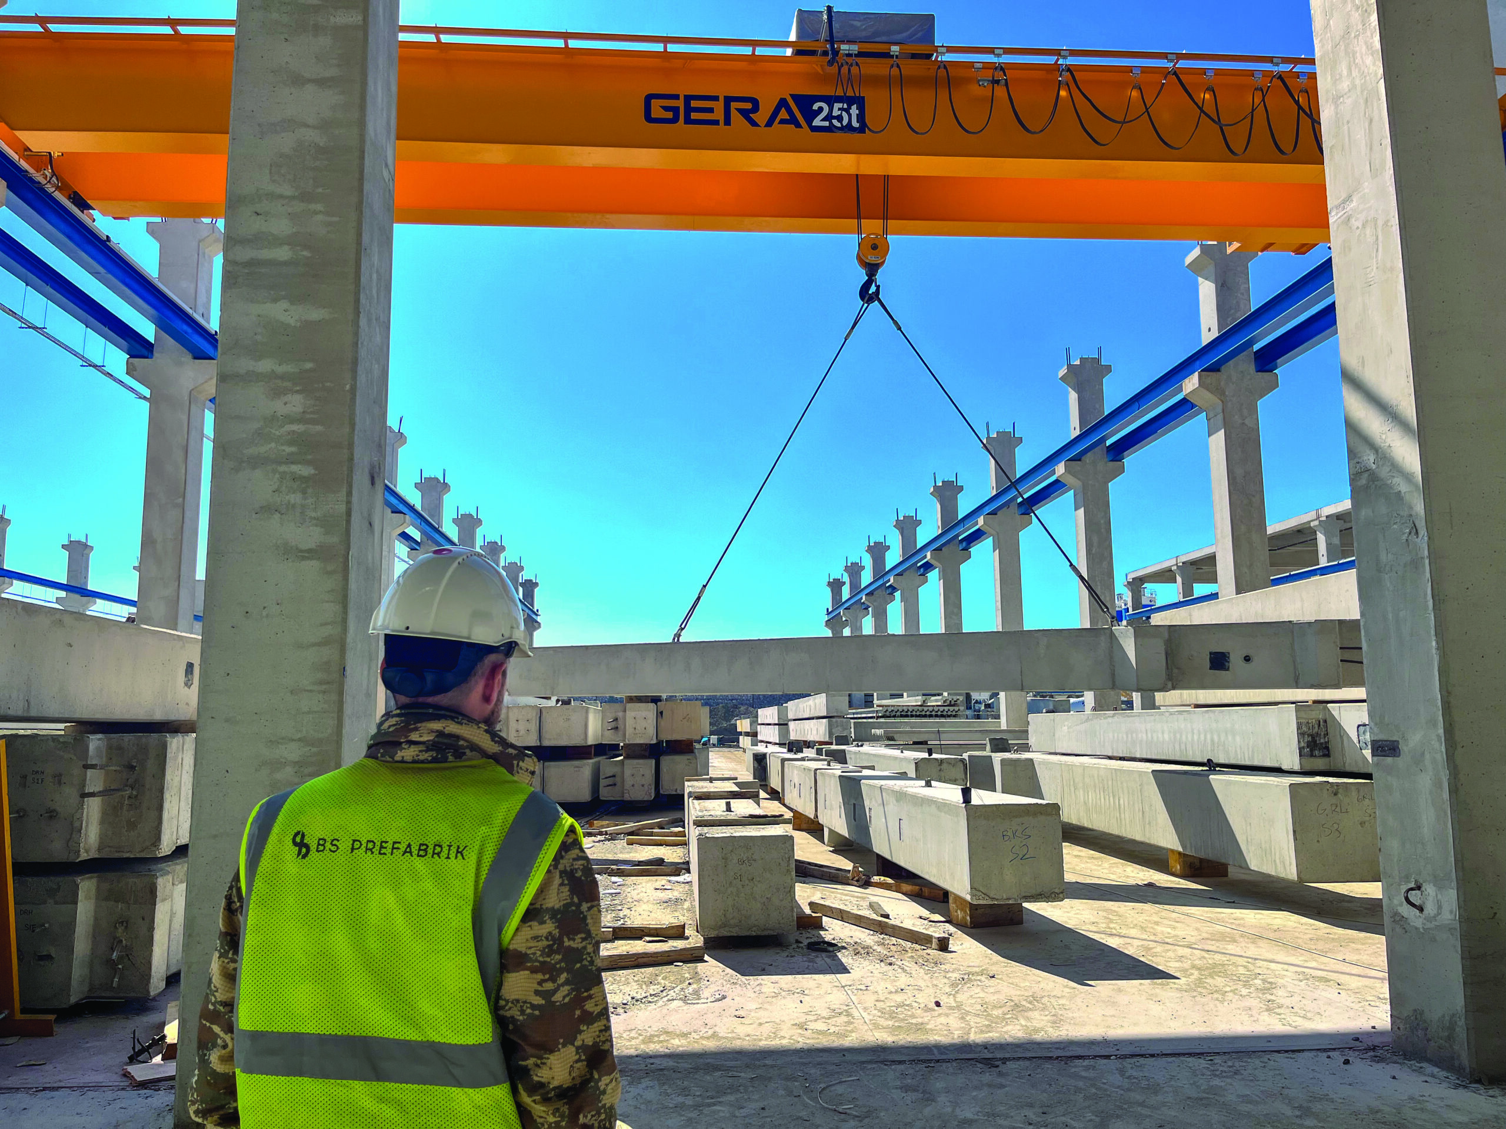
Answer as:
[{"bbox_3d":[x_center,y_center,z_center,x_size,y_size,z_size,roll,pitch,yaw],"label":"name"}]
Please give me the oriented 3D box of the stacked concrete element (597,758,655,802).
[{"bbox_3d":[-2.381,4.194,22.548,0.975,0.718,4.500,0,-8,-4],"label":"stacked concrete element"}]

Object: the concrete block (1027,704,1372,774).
[{"bbox_3d":[5.059,2.051,13.627,0.500,0.594,9.469,0,-8,-4],"label":"concrete block"}]

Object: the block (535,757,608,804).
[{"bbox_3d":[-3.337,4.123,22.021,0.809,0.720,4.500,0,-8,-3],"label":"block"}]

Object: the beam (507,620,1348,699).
[{"bbox_3d":[1.485,1.396,15.595,12.269,0.745,0.500,-4,-9,29],"label":"beam"}]

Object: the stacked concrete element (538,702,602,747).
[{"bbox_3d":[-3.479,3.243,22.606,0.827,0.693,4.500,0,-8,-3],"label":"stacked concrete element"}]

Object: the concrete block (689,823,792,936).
[{"bbox_3d":[-0.069,2.333,8.464,0.672,0.673,1.000,0,-8,-4],"label":"concrete block"}]

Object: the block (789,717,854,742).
[{"bbox_3d":[2.370,6.063,41.519,0.700,0.700,11.300,0,-8,-4],"label":"block"}]

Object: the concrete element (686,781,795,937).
[{"bbox_3d":[-0.301,2.803,11.722,0.675,0.674,7.600,0,-8,-4],"label":"concrete element"}]

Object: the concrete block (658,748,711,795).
[{"bbox_3d":[-1.382,3.966,21.462,0.740,0.710,1.300,0,-8,-4],"label":"concrete block"}]

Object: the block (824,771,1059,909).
[{"bbox_3d":[1.674,2.768,12.408,0.737,0.739,7.400,0,-8,-6],"label":"block"}]

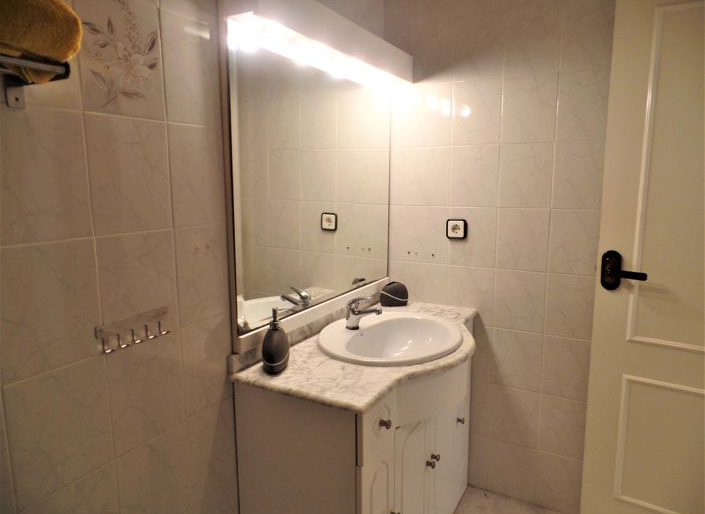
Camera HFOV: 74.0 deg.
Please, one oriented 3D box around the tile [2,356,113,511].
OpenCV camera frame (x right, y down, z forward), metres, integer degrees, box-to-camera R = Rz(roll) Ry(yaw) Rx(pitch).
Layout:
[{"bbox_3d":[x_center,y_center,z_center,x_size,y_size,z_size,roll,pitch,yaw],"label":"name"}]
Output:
[{"bbox_3d":[-0.585,0.344,0.946,0.010,0.250,0.200,5,10,29],"label":"tile"}]

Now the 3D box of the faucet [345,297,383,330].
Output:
[{"bbox_3d":[0.044,0.203,1.701,0.145,0.120,0.050,3,10,24],"label":"faucet"}]

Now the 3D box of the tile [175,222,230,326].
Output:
[{"bbox_3d":[-0.389,0.041,1.250,0.010,0.250,0.195,5,10,29],"label":"tile"}]

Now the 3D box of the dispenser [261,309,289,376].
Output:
[{"bbox_3d":[-0.230,0.242,1.362,0.078,0.189,0.078,0,9,0],"label":"dispenser"}]

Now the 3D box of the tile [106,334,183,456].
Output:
[{"bbox_3d":[-0.485,0.316,1.119,0.010,0.250,0.200,5,10,29],"label":"tile"}]

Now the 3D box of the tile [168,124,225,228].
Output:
[{"bbox_3d":[-0.391,-0.208,1.210,0.010,0.250,0.195,5,10,29],"label":"tile"}]

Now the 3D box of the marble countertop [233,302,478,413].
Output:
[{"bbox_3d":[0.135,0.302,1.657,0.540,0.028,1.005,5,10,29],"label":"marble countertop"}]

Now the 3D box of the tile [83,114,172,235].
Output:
[{"bbox_3d":[-0.489,-0.180,1.040,0.010,0.250,0.200,5,10,29],"label":"tile"}]

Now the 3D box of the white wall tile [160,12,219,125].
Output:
[{"bbox_3d":[-0.393,-0.456,1.171,0.010,0.250,0.195,5,10,29],"label":"white wall tile"}]

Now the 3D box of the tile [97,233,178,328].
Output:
[{"bbox_3d":[-0.487,0.068,1.080,0.010,0.250,0.200,5,10,29],"label":"tile"}]

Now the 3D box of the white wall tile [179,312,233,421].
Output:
[{"bbox_3d":[-0.387,0.289,1.289,0.010,0.250,0.195,5,10,29],"label":"white wall tile"}]

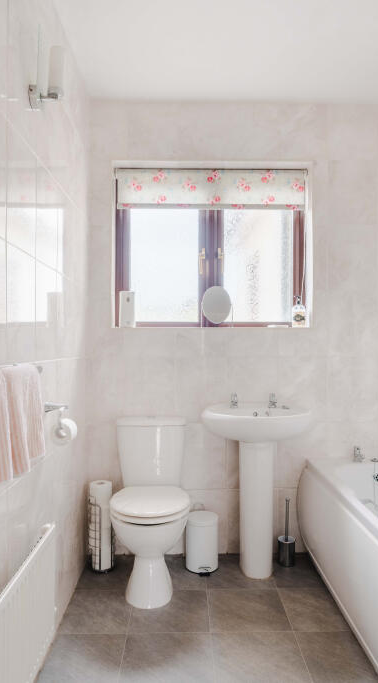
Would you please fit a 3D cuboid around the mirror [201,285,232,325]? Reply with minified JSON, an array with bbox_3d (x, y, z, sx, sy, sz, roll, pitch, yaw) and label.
[{"bbox_3d":[0.155,-0.206,2.540,0.170,0.220,0.040,0,0,-1],"label":"mirror"}]

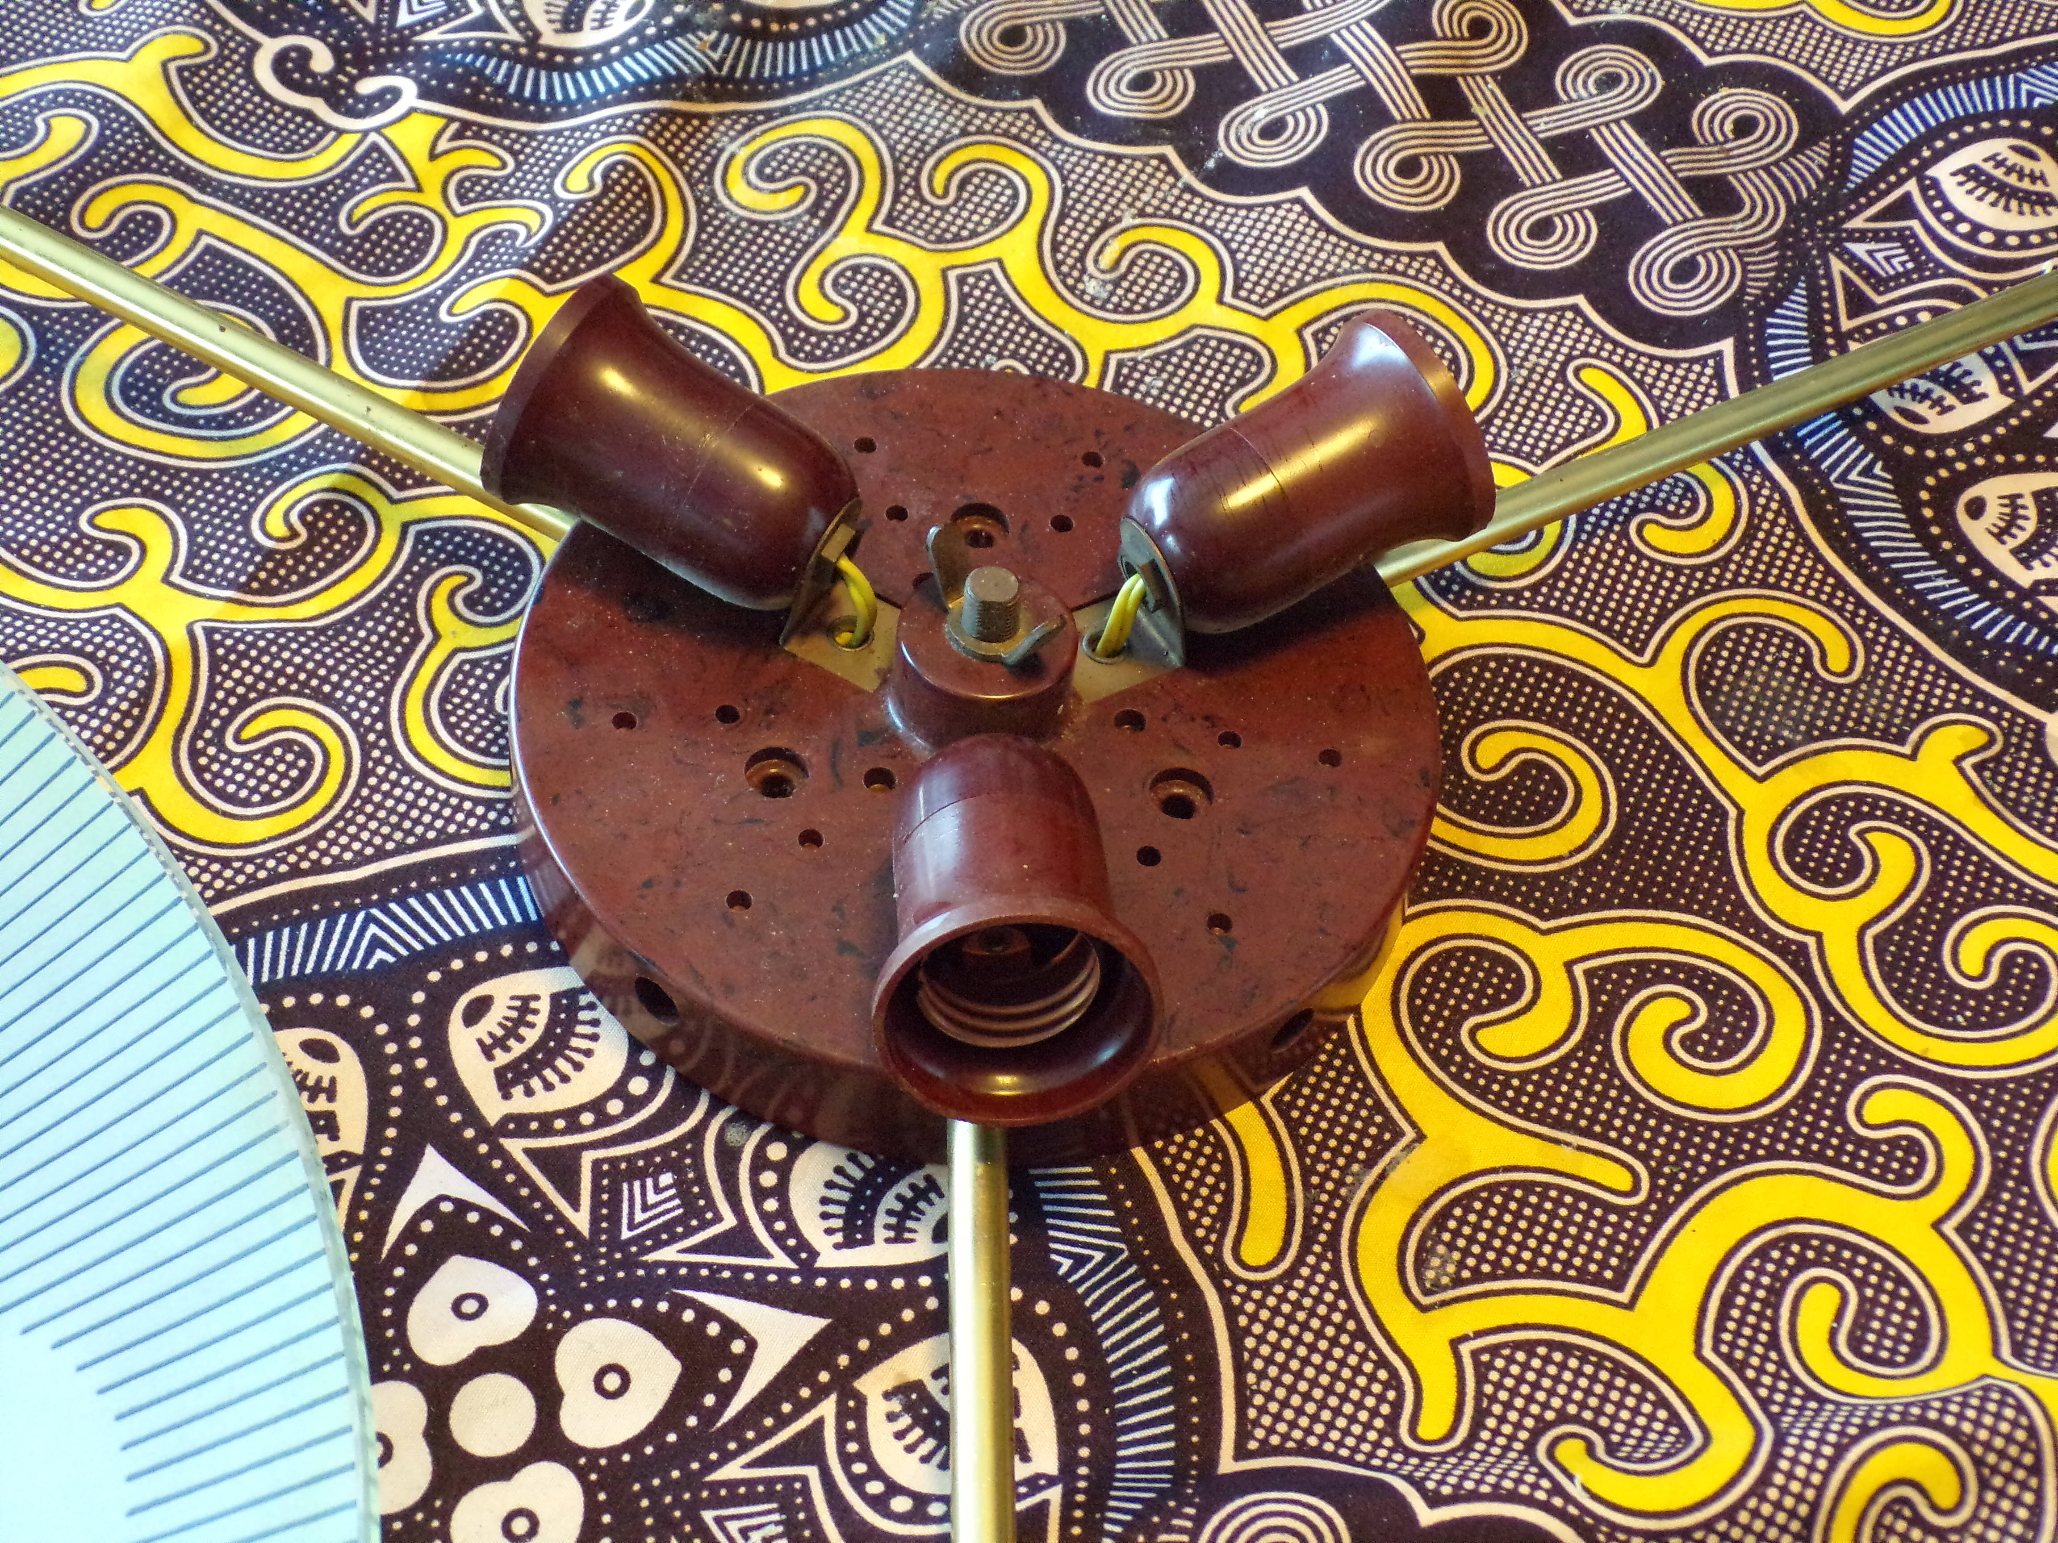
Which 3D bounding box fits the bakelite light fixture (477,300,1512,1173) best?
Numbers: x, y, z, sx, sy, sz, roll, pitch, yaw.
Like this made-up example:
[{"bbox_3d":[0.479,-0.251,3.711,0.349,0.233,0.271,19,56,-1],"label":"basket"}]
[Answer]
[{"bbox_3d":[-0.006,-0.019,0.513,0.182,0.076,0.177,1,51,-6],"label":"bakelite light fixture"}]

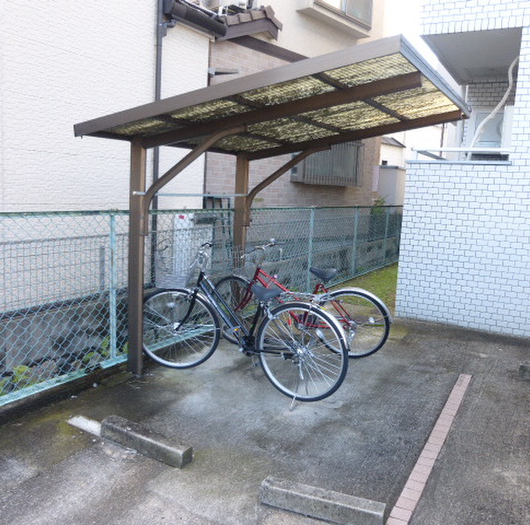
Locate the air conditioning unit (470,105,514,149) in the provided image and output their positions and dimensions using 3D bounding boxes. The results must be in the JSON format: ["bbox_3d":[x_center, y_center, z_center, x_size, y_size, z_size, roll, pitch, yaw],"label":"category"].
[{"bbox_3d":[3.254,-1.865,7.159,0.740,0.610,0.300,7,9,29],"label":"air conditioning unit"}]

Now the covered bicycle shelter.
[{"bbox_3d":[0.174,-0.209,4.062,2.259,2.230,2.263,7,9,29],"label":"covered bicycle shelter"}]

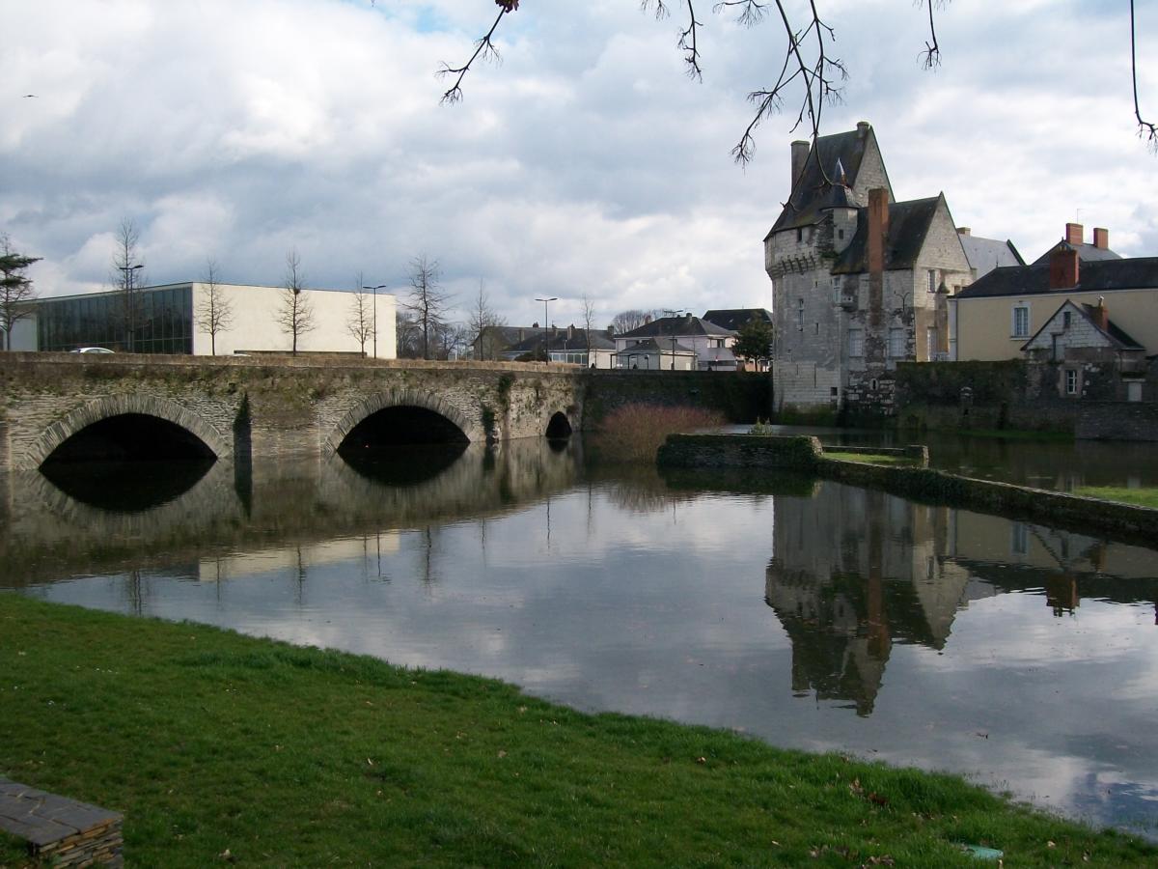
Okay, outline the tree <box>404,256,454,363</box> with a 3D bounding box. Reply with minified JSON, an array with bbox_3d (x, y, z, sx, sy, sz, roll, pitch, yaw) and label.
[{"bbox_3d":[-11.316,-9.027,90.895,3.500,9.120,3.500,0,3,0],"label":"tree"}]

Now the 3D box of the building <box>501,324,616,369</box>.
[{"bbox_3d":[-1.654,-8.210,120.560,10.500,5.520,7.000,1,3,33],"label":"building"}]

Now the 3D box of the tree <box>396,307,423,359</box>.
[{"bbox_3d":[-20.423,-10.988,144.792,4.500,8.570,4.500,0,3,0],"label":"tree"}]

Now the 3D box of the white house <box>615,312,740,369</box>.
[{"bbox_3d":[11.796,-10.471,144.505,12.200,7.920,8.000,1,3,33],"label":"white house"}]

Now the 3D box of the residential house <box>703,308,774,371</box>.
[{"bbox_3d":[21.313,-11.993,159.790,13.000,9.470,9.000,1,3,27],"label":"residential house"}]

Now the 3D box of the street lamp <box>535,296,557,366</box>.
[{"bbox_3d":[-2.497,-7.397,91.992,2.100,6.240,0.350,1,3,36],"label":"street lamp"}]

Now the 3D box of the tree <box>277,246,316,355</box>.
[{"bbox_3d":[-19.398,-8.420,82.403,2.600,8.570,2.600,0,3,0],"label":"tree"}]

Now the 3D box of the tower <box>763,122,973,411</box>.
[{"bbox_3d":[24.079,-13.856,101.541,9.690,24.110,14.790,-3,4,-44],"label":"tower"}]

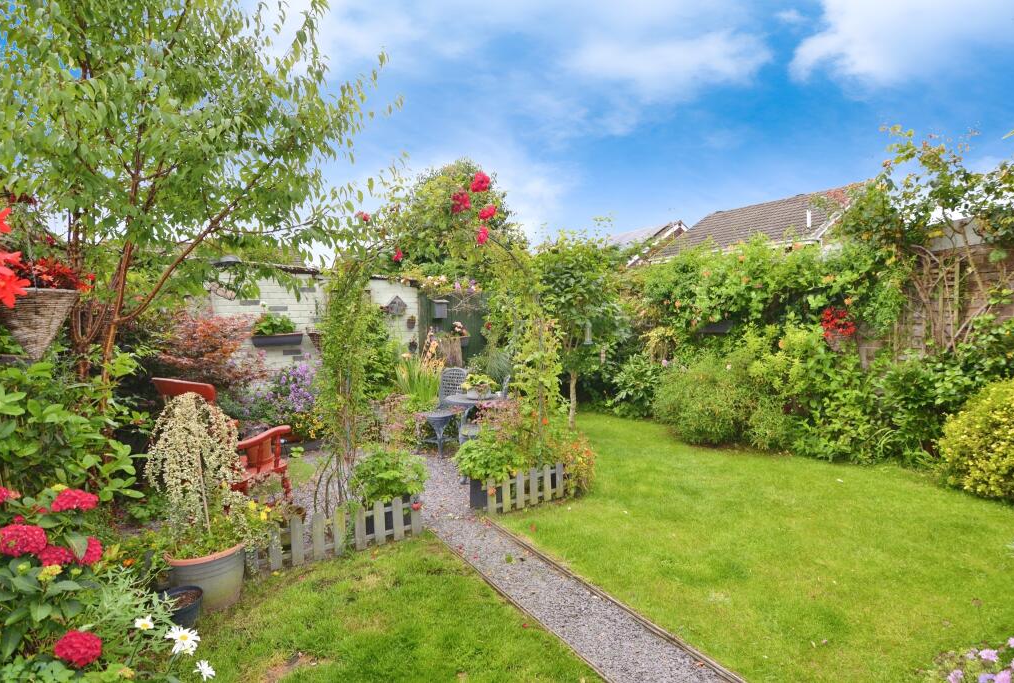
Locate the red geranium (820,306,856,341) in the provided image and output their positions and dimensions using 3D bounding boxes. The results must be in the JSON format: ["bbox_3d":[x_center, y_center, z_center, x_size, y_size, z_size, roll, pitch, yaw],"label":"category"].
[{"bbox_3d":[3.776,-0.206,5.200,0.340,0.390,0.370,-1,1,-32],"label":"red geranium"}]

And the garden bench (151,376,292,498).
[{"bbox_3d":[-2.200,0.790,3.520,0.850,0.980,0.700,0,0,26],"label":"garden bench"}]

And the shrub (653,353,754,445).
[{"bbox_3d":[2.258,0.596,5.341,1.120,0.950,1.050,0,3,23],"label":"shrub"}]

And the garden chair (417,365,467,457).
[{"bbox_3d":[-0.740,0.820,5.270,0.450,0.920,0.500,0,0,34],"label":"garden chair"}]

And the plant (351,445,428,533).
[{"bbox_3d":[-0.815,0.995,3.230,0.510,0.530,0.480,-2,3,-15],"label":"plant"}]

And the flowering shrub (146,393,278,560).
[{"bbox_3d":[-1.536,0.697,2.402,0.600,0.850,0.560,-3,4,-34],"label":"flowering shrub"}]

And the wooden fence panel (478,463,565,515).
[{"bbox_3d":[0.160,1.135,3.550,0.800,0.280,0.050,0,0,-31],"label":"wooden fence panel"}]

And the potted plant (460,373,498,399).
[{"bbox_3d":[-0.254,0.406,4.200,0.330,0.250,0.310,-2,3,-4],"label":"potted plant"}]

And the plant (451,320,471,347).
[{"bbox_3d":[-0.598,-0.103,5.850,0.230,0.330,0.220,-2,3,-6],"label":"plant"}]

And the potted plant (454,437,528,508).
[{"bbox_3d":[-0.140,0.990,3.680,0.530,0.530,0.480,0,0,-31],"label":"potted plant"}]

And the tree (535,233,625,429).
[{"bbox_3d":[1.030,-0.140,6.400,1.200,2.750,1.150,0,0,0],"label":"tree"}]

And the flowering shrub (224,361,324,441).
[{"bbox_3d":[-2.580,0.640,5.000,0.650,0.850,0.950,0,0,36],"label":"flowering shrub"}]

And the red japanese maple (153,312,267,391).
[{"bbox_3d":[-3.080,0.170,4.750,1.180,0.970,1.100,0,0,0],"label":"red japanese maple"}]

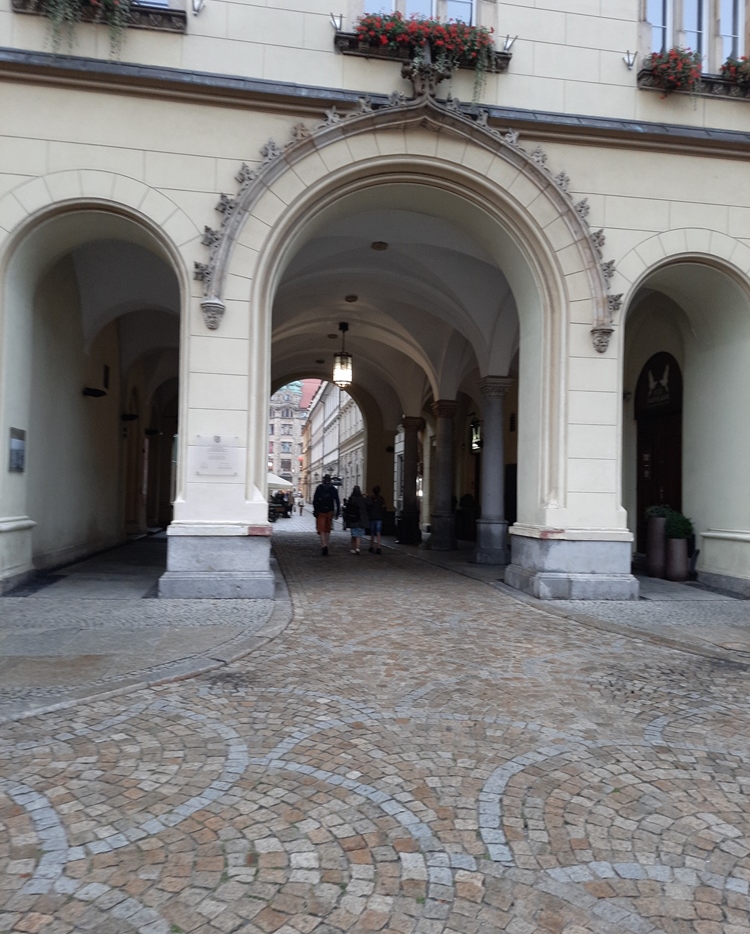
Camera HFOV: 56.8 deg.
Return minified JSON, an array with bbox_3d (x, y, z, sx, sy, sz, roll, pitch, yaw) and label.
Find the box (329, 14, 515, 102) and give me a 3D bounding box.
[{"bbox_3d":[0.701,-5.726,9.751,2.480,1.000,0.460,2,-1,-9],"label":"box"}]

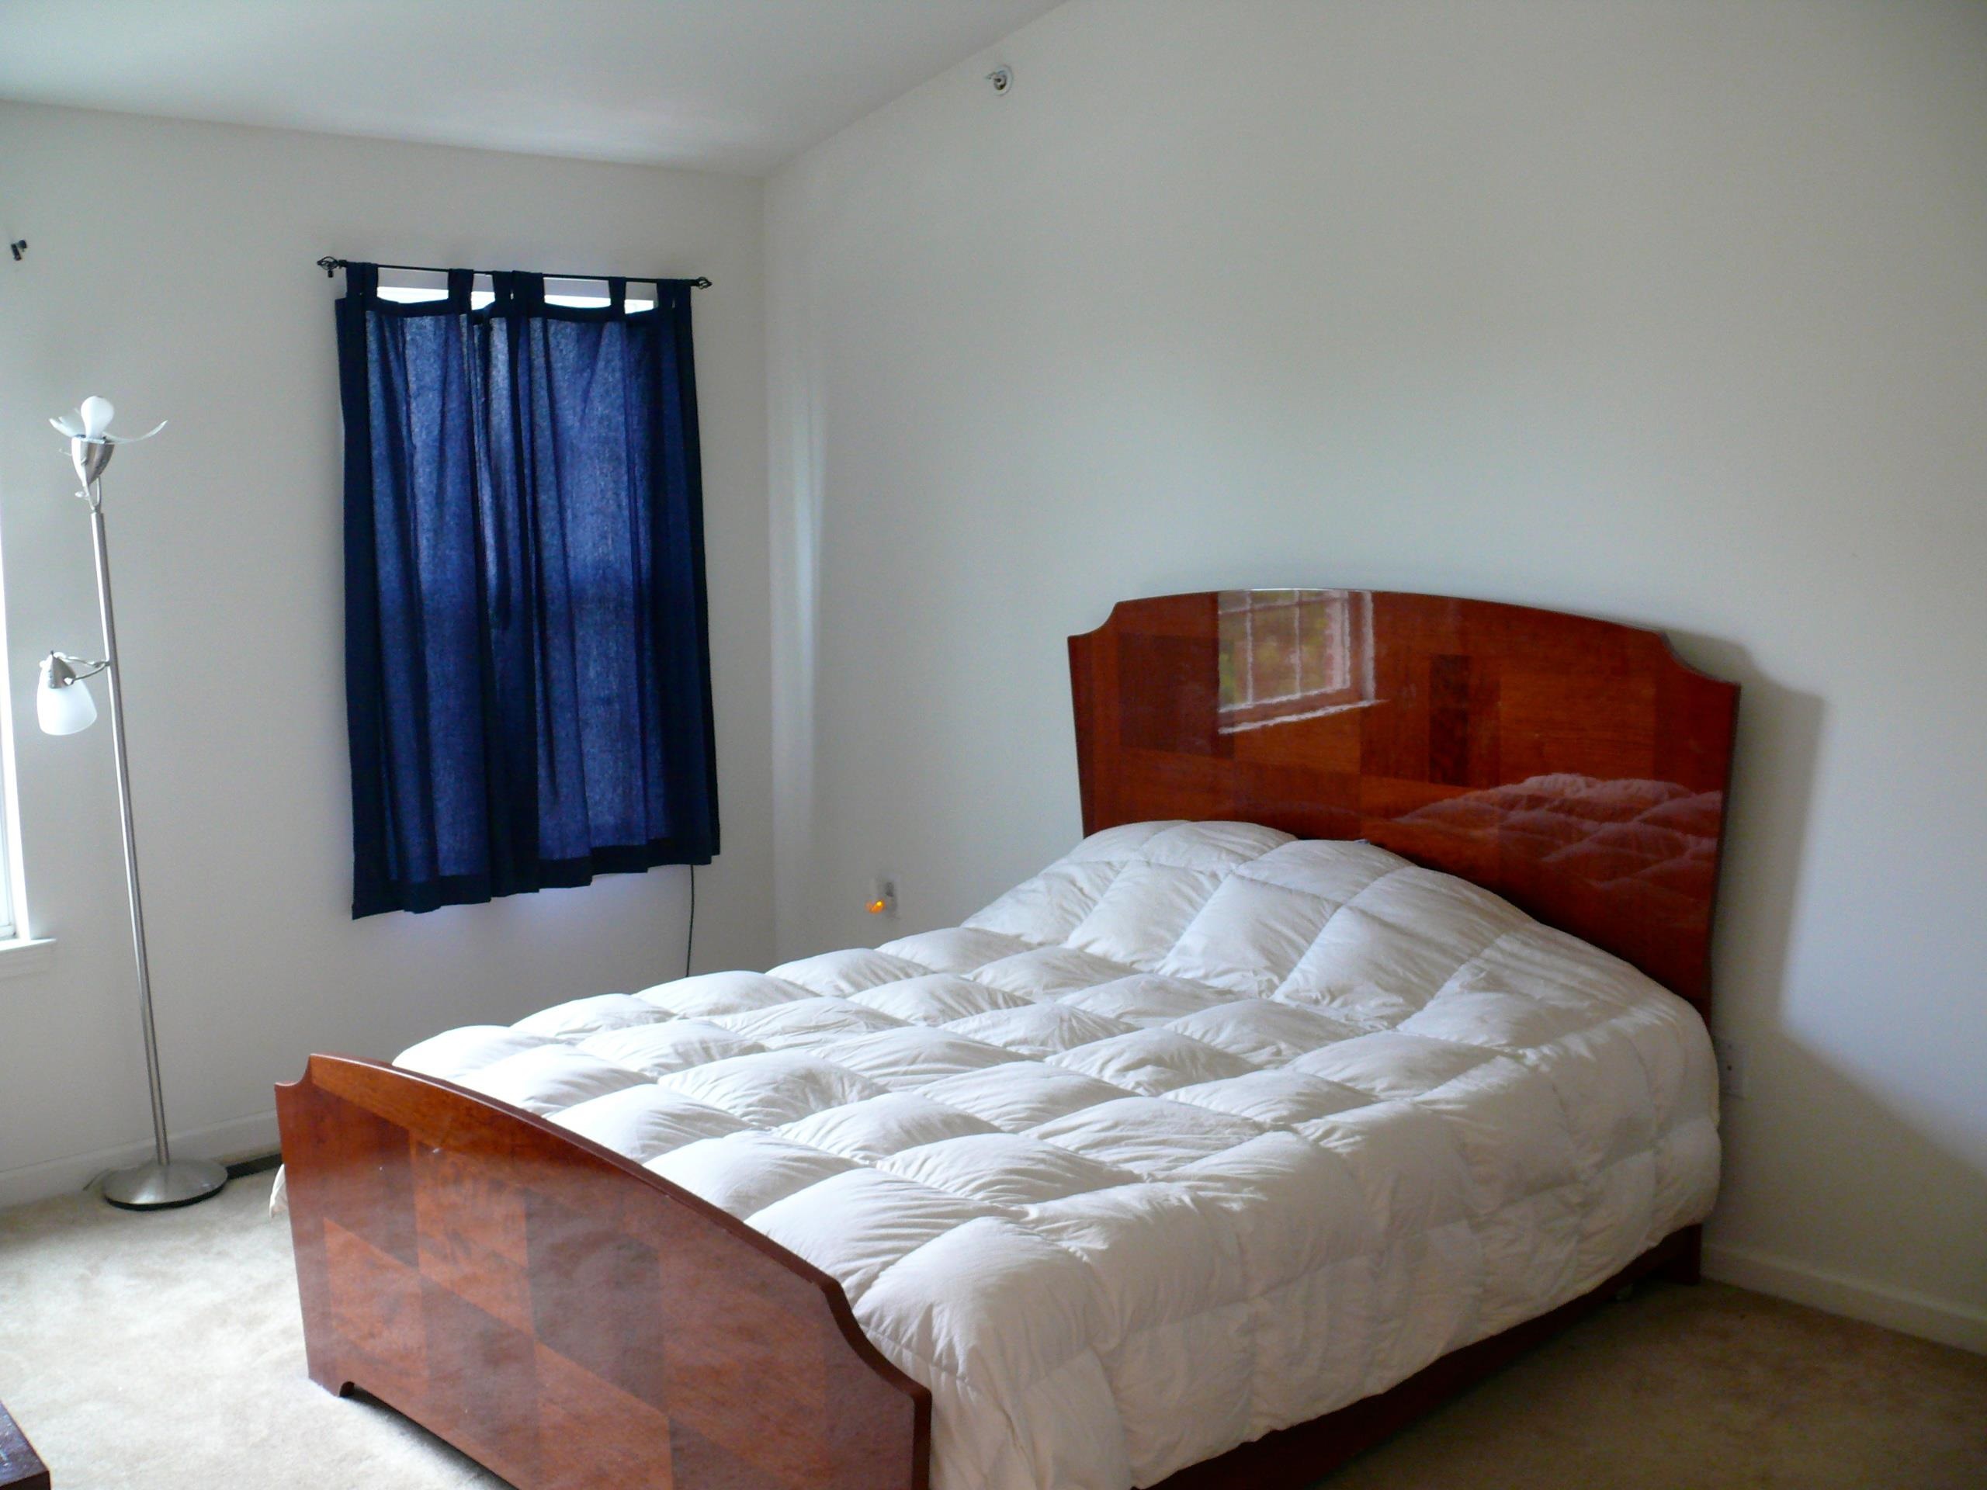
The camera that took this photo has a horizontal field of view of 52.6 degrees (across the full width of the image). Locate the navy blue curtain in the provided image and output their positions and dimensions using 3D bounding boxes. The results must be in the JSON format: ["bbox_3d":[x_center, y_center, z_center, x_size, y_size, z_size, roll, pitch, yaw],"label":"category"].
[{"bbox_3d":[-1.188,-0.413,5.199,1.103,1.583,0.090,-8,11,-43],"label":"navy blue curtain"}]

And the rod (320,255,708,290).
[{"bbox_3d":[-1.185,-1.197,5.108,1.138,0.040,0.070,-8,11,-43],"label":"rod"}]

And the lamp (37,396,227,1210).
[{"bbox_3d":[-1.905,0.132,4.446,0.300,1.778,0.270,-8,11,-43],"label":"lamp"}]

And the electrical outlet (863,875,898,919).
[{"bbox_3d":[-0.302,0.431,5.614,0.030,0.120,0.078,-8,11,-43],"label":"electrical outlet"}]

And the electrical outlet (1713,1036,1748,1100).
[{"bbox_3d":[1.410,0.616,3.869,0.012,0.120,0.075,-8,11,-43],"label":"electrical outlet"}]

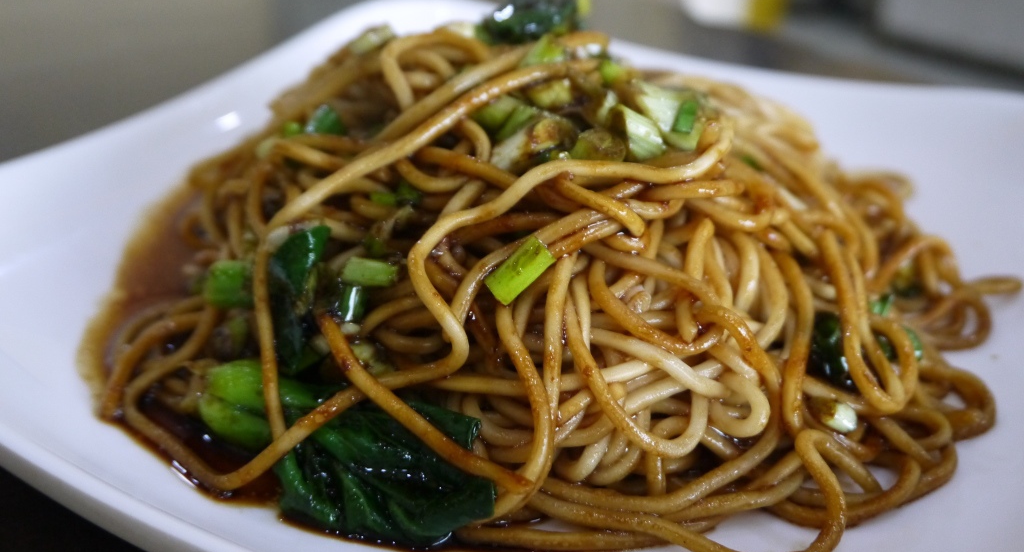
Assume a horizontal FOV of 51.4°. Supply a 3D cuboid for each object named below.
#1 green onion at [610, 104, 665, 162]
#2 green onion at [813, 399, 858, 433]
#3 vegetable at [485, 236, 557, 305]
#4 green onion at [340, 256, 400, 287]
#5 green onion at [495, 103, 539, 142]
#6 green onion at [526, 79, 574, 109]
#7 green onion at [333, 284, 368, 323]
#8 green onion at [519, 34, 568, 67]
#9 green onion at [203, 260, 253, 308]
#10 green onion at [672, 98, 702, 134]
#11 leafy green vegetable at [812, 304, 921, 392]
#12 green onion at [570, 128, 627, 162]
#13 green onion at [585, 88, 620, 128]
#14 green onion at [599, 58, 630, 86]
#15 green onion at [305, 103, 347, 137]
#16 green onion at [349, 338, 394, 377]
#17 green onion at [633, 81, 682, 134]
[{"bbox_3d":[0.036,-0.040,0.302,0.011,0.009,0.015,-38,74,-19],"label":"green onion"},{"bbox_3d":[0.080,0.035,0.264,0.011,0.006,0.007,24,63,10],"label":"green onion"},{"bbox_3d":[0.002,-0.002,0.283,0.009,0.006,0.018,40,70,20],"label":"vegetable"},{"bbox_3d":[-0.033,-0.001,0.252,0.013,0.006,0.006,7,28,-4],"label":"green onion"},{"bbox_3d":[0.001,-0.045,0.312,0.013,0.005,0.006,-40,67,-14],"label":"green onion"},{"bbox_3d":[0.011,-0.054,0.318,0.013,0.007,0.009,-7,36,-7],"label":"green onion"},{"bbox_3d":[-0.043,0.007,0.286,0.006,0.006,0.011,9,66,5],"label":"green onion"},{"bbox_3d":[0.009,-0.061,0.290,0.013,0.007,0.007,0,28,0],"label":"green onion"},{"bbox_3d":[-0.071,0.002,0.265,0.012,0.008,0.010,0,28,0],"label":"green onion"},{"bbox_3d":[0.050,-0.046,0.306,0.006,0.004,0.011,12,70,7],"label":"green onion"},{"bbox_3d":[0.092,0.019,0.278,0.027,0.015,0.018,14,35,0],"label":"leafy green vegetable"},{"bbox_3d":[0.021,-0.032,0.260,0.013,0.006,0.006,0,28,0],"label":"green onion"},{"bbox_3d":[0.023,-0.043,0.270,0.008,0.008,0.006,0,28,0],"label":"green onion"},{"bbox_3d":[0.027,-0.054,0.285,0.008,0.006,0.007,0,28,0],"label":"green onion"},{"bbox_3d":[-0.052,-0.043,0.295,0.011,0.007,0.007,0,28,0],"label":"green onion"},{"bbox_3d":[-0.032,0.019,0.242,0.009,0.005,0.008,0,28,0],"label":"green onion"},{"bbox_3d":[0.042,-0.049,0.308,0.010,0.008,0.015,-26,72,-14],"label":"green onion"}]

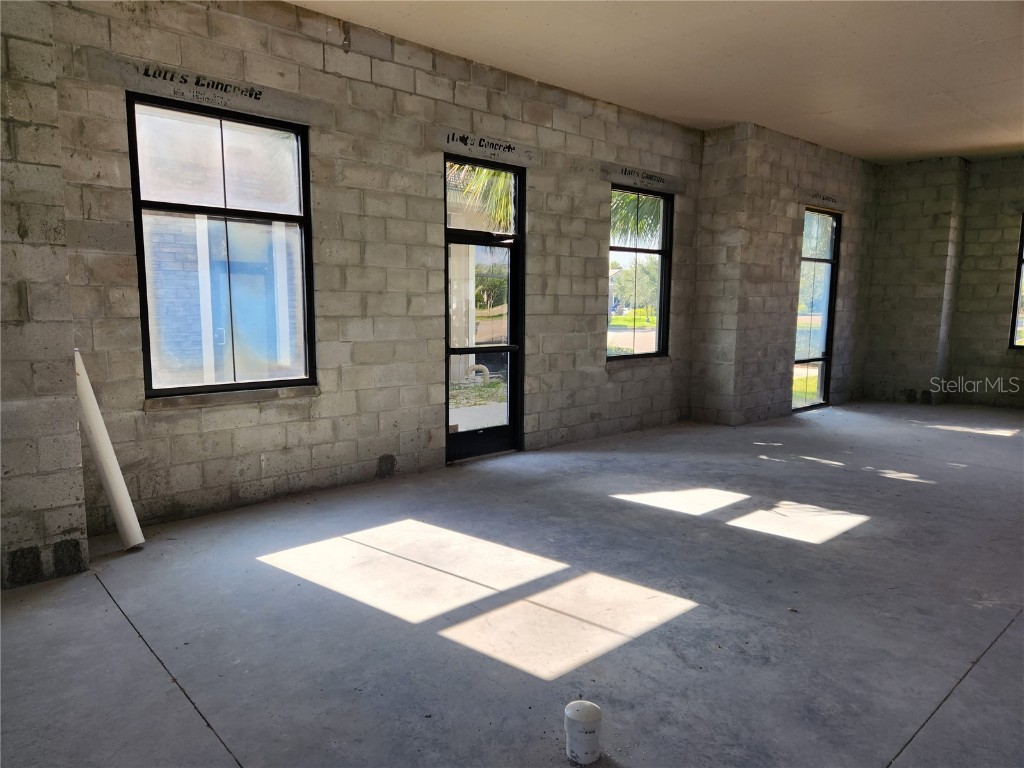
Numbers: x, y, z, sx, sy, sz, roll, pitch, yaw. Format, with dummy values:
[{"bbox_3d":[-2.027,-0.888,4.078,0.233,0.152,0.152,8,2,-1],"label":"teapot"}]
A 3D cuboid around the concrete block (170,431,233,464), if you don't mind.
[{"bbox_3d":[-2.238,0.436,4.850,0.397,0.194,0.194,-6,9,-42],"label":"concrete block"}]

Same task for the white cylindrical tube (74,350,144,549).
[{"bbox_3d":[-2.493,0.391,4.136,0.114,1.252,0.114,-18,-4,-40],"label":"white cylindrical tube"}]

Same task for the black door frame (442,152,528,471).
[{"bbox_3d":[-0.273,-0.665,6.458,0.982,2.784,0.130,-6,9,-42],"label":"black door frame"}]

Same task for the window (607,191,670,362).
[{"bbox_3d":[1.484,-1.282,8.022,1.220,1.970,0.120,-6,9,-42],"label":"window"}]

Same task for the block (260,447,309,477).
[{"bbox_3d":[-1.787,0.595,5.281,0.397,0.194,0.194,-6,9,-42],"label":"block"}]

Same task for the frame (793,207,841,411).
[{"bbox_3d":[4.330,-1.047,9.816,1.250,2.820,0.120,-6,9,-42],"label":"frame"}]

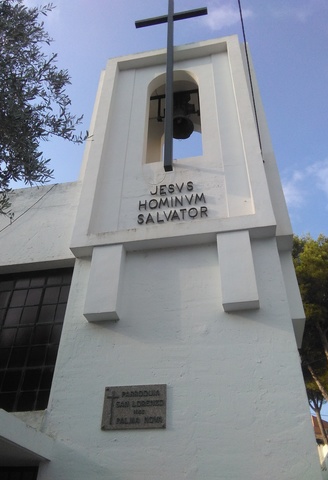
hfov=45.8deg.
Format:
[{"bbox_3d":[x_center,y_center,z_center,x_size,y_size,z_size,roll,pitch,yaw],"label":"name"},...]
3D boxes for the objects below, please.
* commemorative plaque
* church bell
[{"bbox_3d":[-0.325,1.842,4.294,0.719,0.455,0.030,-6,-38,10],"label":"commemorative plaque"},{"bbox_3d":[0.360,-2.770,8.535,0.607,1.056,0.572,1,-37,1],"label":"church bell"}]

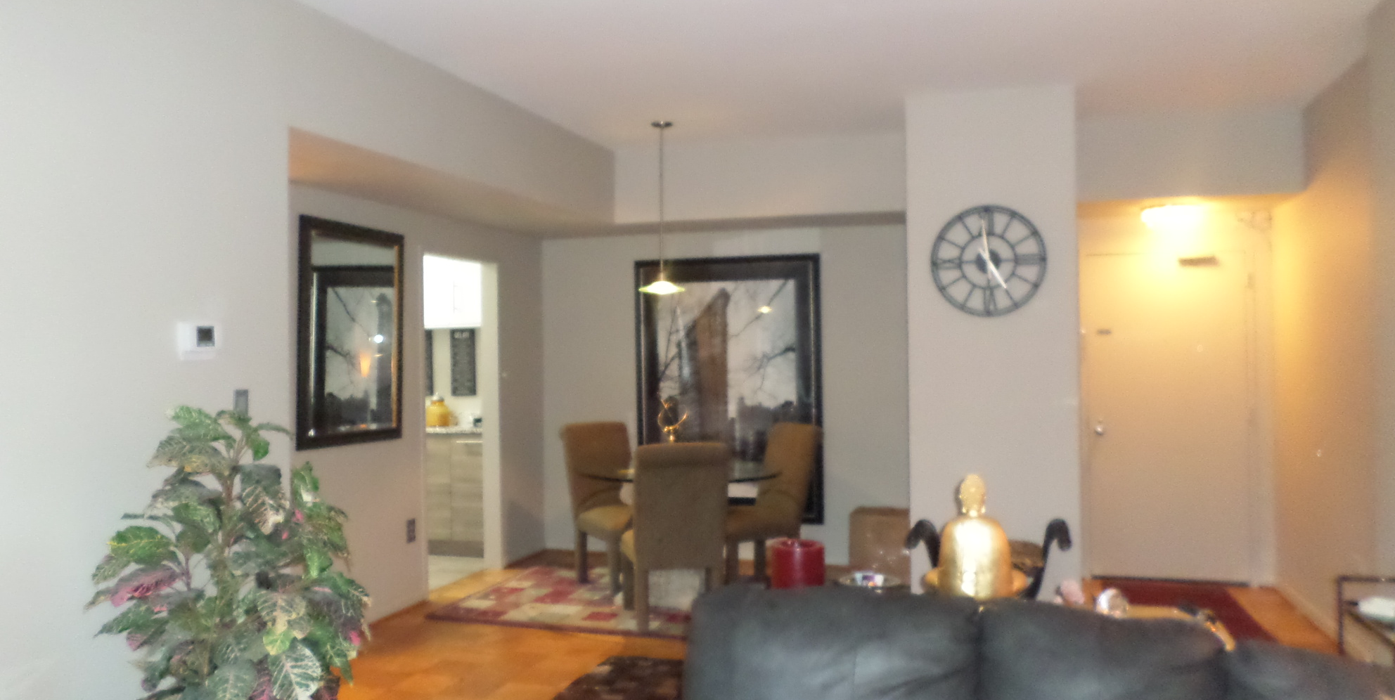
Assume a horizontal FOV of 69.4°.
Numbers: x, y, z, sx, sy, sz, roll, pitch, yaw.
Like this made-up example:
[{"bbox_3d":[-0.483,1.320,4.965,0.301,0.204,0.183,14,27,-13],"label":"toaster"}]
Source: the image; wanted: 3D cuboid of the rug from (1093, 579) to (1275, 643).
[{"bbox_3d":[2.627,1.429,5.467,0.720,0.012,1.560,0,0,18],"label":"rug"}]

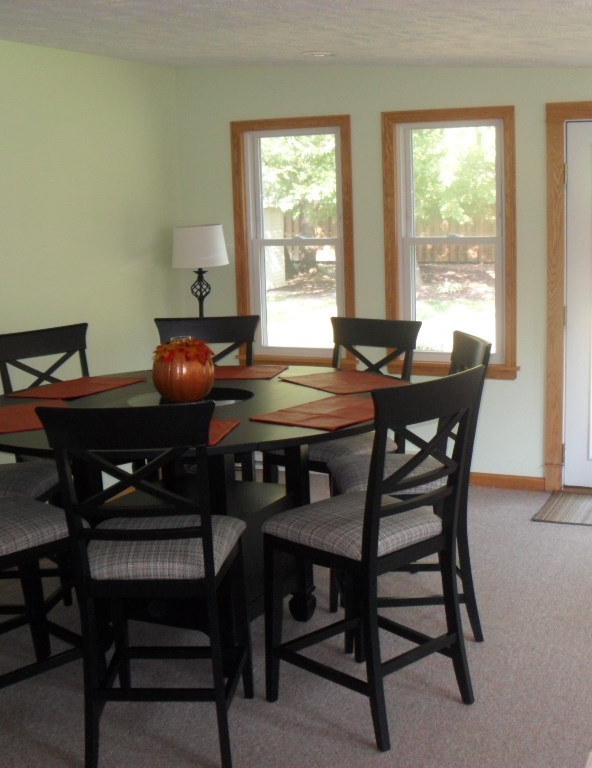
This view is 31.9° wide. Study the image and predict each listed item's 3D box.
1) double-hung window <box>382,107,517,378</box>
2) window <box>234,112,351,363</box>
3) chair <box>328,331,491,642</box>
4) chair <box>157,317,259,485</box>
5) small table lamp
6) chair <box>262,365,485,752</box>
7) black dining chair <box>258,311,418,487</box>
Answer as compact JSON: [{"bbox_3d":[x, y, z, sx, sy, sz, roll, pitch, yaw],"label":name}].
[{"bbox_3d":[0.889,-0.802,5.960,0.800,1.510,0.110,3,10,25],"label":"double-hung window"},{"bbox_3d":[-0.016,-0.833,6.286,0.800,1.510,0.070,2,10,24],"label":"window"},{"bbox_3d":[0.439,0.397,3.983,0.605,1.115,0.505,-3,10,-6],"label":"chair"},{"bbox_3d":[-0.408,0.270,4.876,0.500,1.100,0.550,-2,9,-1],"label":"chair"},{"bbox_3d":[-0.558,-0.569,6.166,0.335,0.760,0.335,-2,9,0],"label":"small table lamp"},{"bbox_3d":[0.237,0.501,3.288,0.500,1.100,0.550,-10,12,-42],"label":"chair"},{"bbox_3d":[0.211,0.305,4.584,0.505,1.115,0.605,6,13,42],"label":"black dining chair"}]

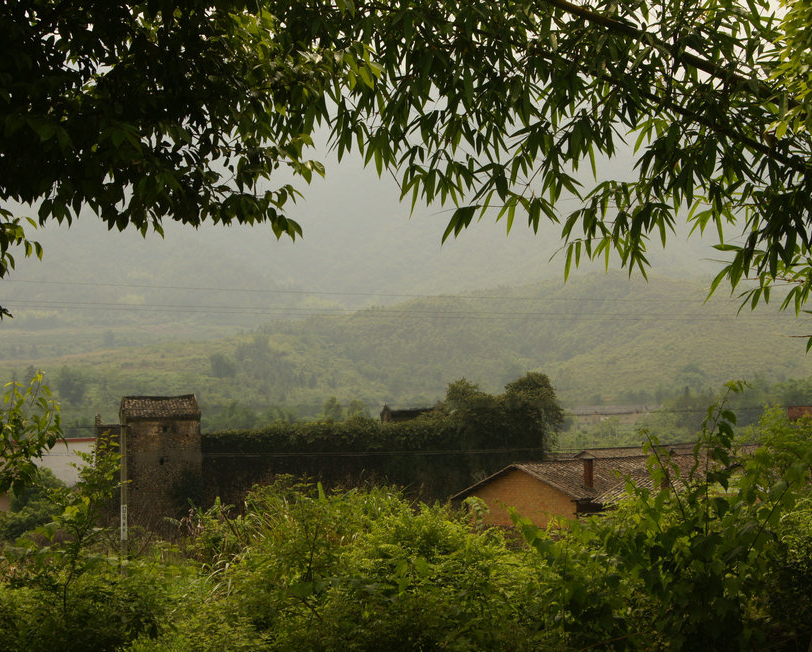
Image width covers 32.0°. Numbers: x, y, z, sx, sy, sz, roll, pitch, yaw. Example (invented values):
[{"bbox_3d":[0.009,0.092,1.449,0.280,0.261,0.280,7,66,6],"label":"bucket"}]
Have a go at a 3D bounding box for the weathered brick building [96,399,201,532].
[{"bbox_3d":[-15.650,8.200,86.000,5.800,8.000,5.200,0,1,-16],"label":"weathered brick building"}]

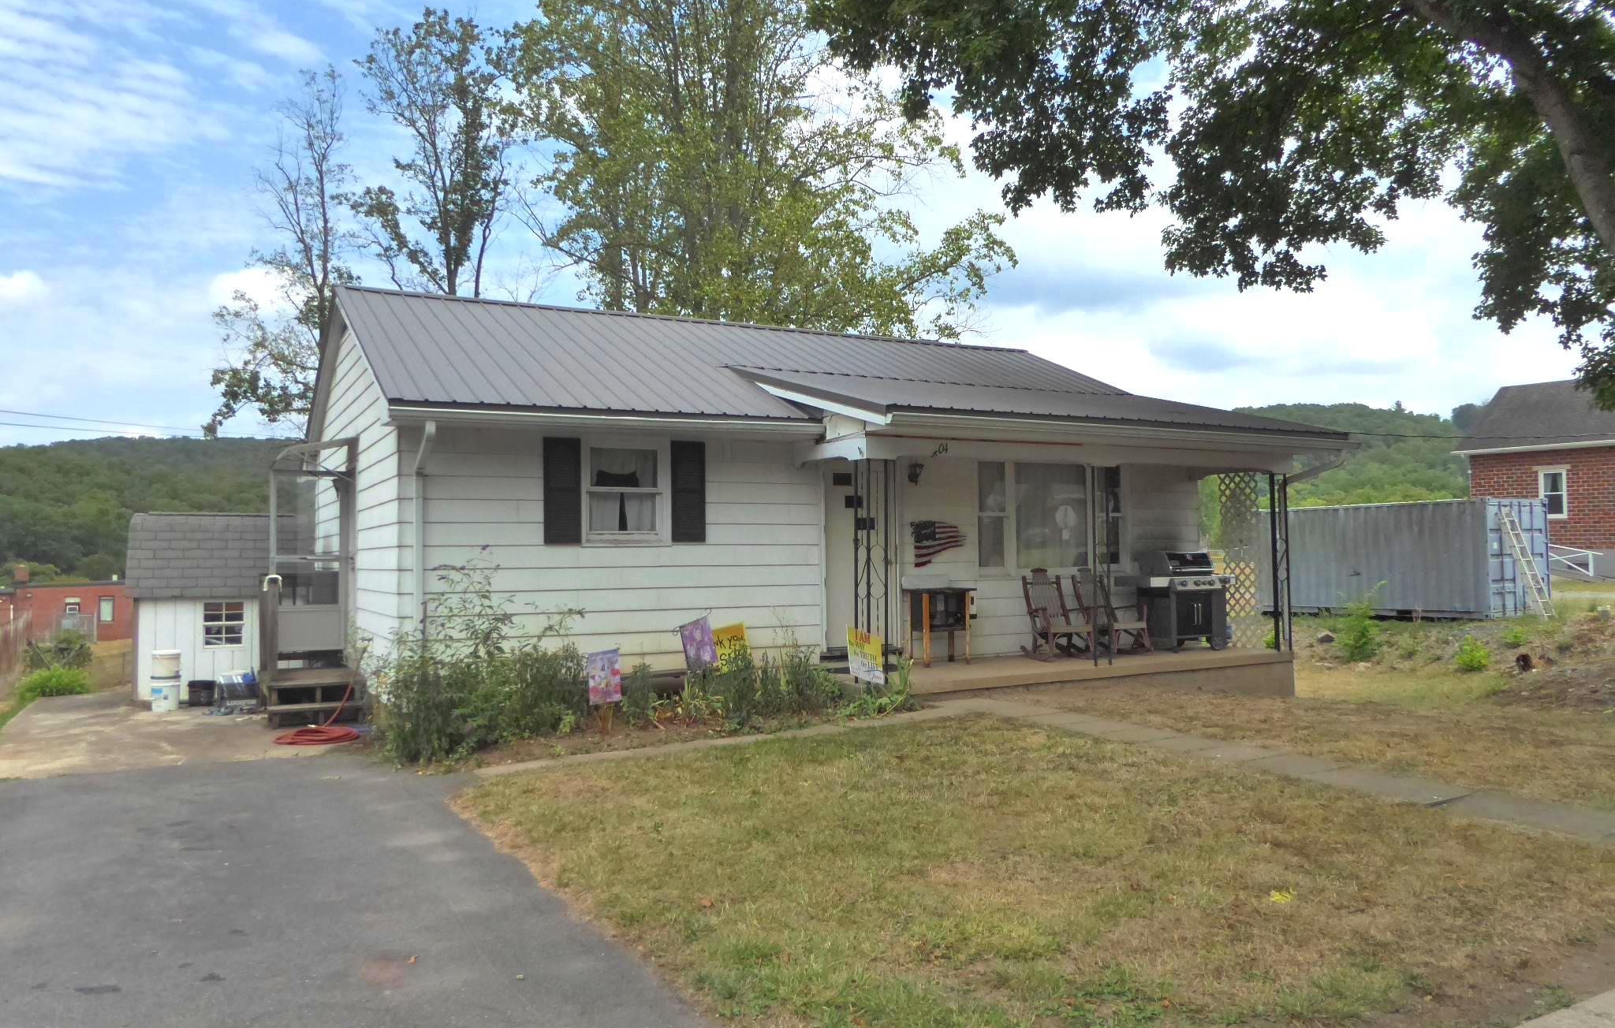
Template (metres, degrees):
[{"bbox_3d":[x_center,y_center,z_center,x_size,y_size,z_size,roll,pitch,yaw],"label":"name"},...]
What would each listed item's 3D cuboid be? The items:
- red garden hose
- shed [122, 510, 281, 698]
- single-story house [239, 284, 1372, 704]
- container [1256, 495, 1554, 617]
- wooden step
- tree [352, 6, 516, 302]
[{"bbox_3d":[-4.722,1.906,10.769,0.850,0.430,1.050,1,-3,-28],"label":"red garden hose"},{"bbox_3d":[-7.385,1.119,14.493,2.020,2.250,2.300,0,-2,-20],"label":"shed"},{"bbox_3d":[-0.724,-0.201,14.569,10.783,4.835,9.880,1,-3,-28],"label":"single-story house"},{"bbox_3d":[14.289,1.094,27.363,2.438,2.591,6.058,1,-3,-29],"label":"container"},{"bbox_3d":[-5.045,2.042,11.488,0.871,0.220,0.290,1,-3,-28],"label":"wooden step"},{"bbox_3d":[-9.230,-4.624,27.684,4.300,16.036,4.300,1,-3,-28],"label":"tree"}]

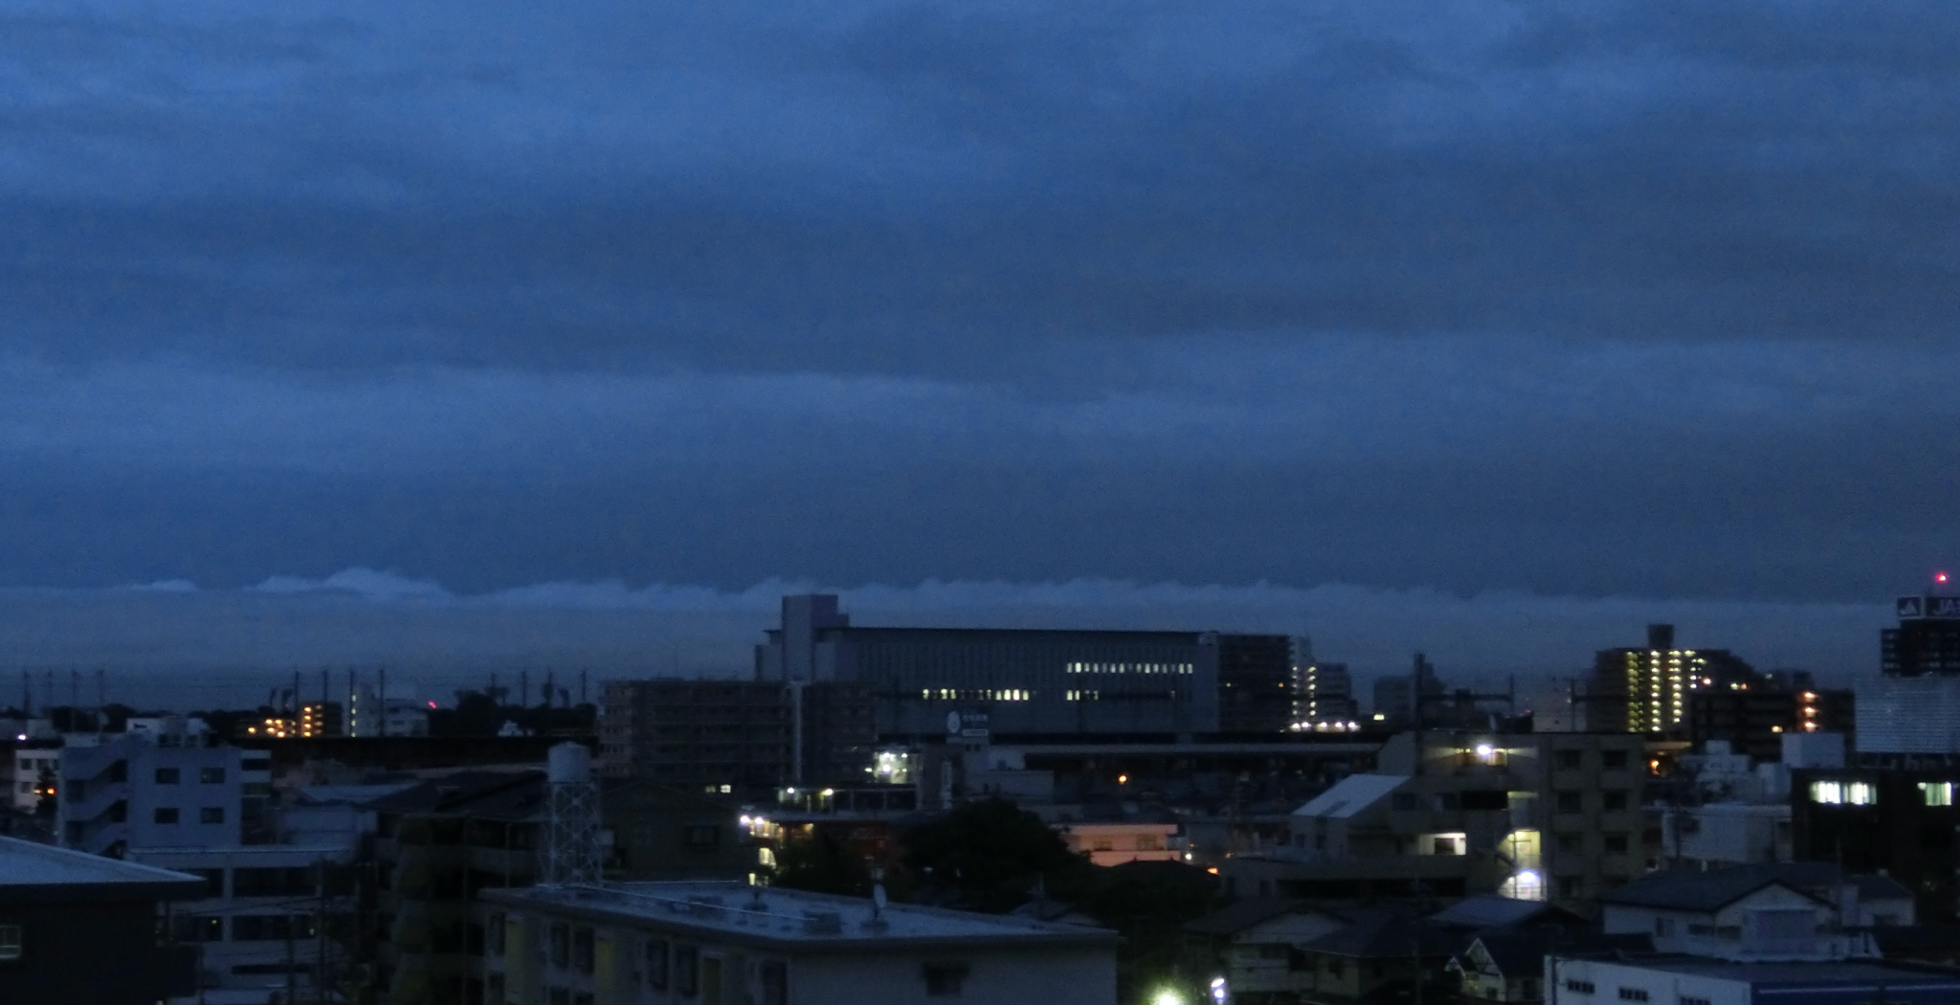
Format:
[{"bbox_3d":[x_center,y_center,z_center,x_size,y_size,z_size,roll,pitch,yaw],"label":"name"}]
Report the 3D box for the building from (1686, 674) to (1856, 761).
[{"bbox_3d":[146.300,45.870,655.900,29.000,25.700,14.000,2,-4,-25],"label":"building"}]

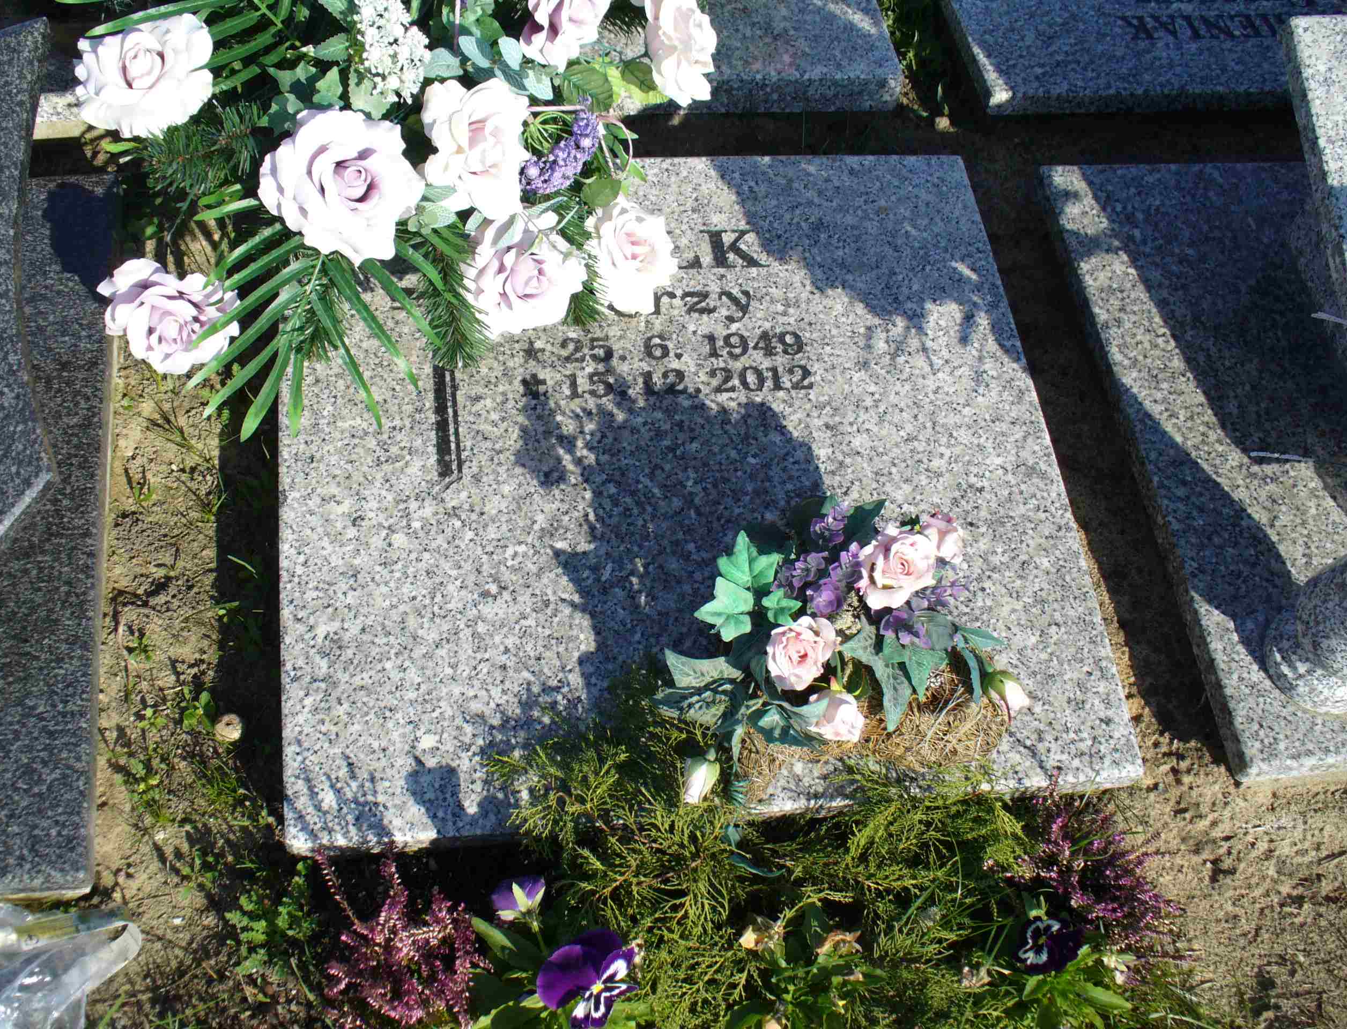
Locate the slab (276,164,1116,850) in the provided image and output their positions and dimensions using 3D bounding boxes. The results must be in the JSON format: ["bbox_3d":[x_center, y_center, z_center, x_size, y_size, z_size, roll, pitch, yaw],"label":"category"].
[{"bbox_3d":[0.005,-0.056,1.454,0.762,0.047,0.738,-3,62,-11],"label":"slab"}]

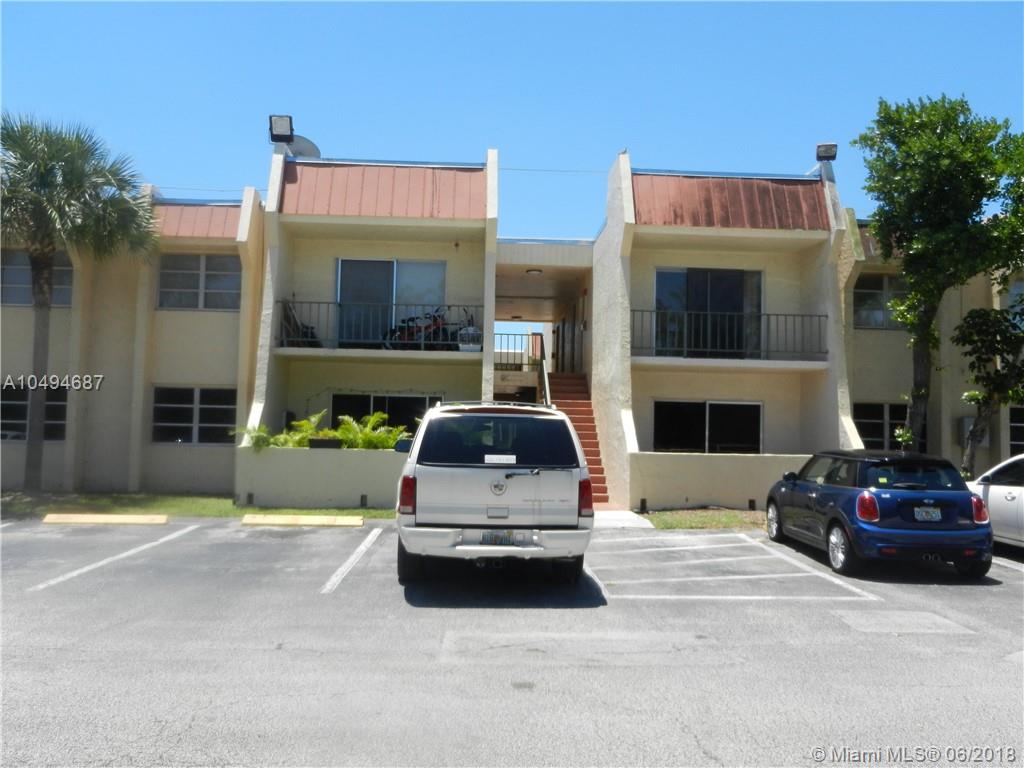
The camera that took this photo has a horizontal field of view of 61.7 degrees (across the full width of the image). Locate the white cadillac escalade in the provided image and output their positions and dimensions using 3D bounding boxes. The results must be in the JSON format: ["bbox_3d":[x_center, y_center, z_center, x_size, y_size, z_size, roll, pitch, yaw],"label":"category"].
[{"bbox_3d":[-0.304,1.225,10.896,2.020,1.930,5.060,1,-3,-4],"label":"white cadillac escalade"}]

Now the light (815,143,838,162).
[{"bbox_3d":[6.608,-4.848,17.967,0.440,0.340,0.280,1,-3,-2],"label":"light"}]

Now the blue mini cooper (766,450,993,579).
[{"bbox_3d":[4.677,1.608,11.480,1.730,1.414,3.840,1,-3,0],"label":"blue mini cooper"}]

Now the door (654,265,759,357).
[{"bbox_3d":[4.368,-1.499,19.048,2.430,2.070,0.120,1,-3,-2],"label":"door"}]

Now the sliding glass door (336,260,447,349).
[{"bbox_3d":[-2.618,-1.666,18.744,2.430,2.070,0.120,1,-3,-2],"label":"sliding glass door"}]

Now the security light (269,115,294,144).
[{"bbox_3d":[-4.696,-5.185,17.479,0.490,0.470,0.280,1,-3,0],"label":"security light"}]

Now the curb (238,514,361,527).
[{"bbox_3d":[-3.279,2.154,13.439,1.850,0.130,0.160,1,-3,-2],"label":"curb"}]

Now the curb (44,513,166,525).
[{"bbox_3d":[-6.232,2.081,13.230,1.830,0.130,0.160,1,-3,-2],"label":"curb"}]

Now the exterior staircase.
[{"bbox_3d":[1.416,1.086,19.553,1.030,2.950,3.950,1,-3,-2],"label":"exterior staircase"}]

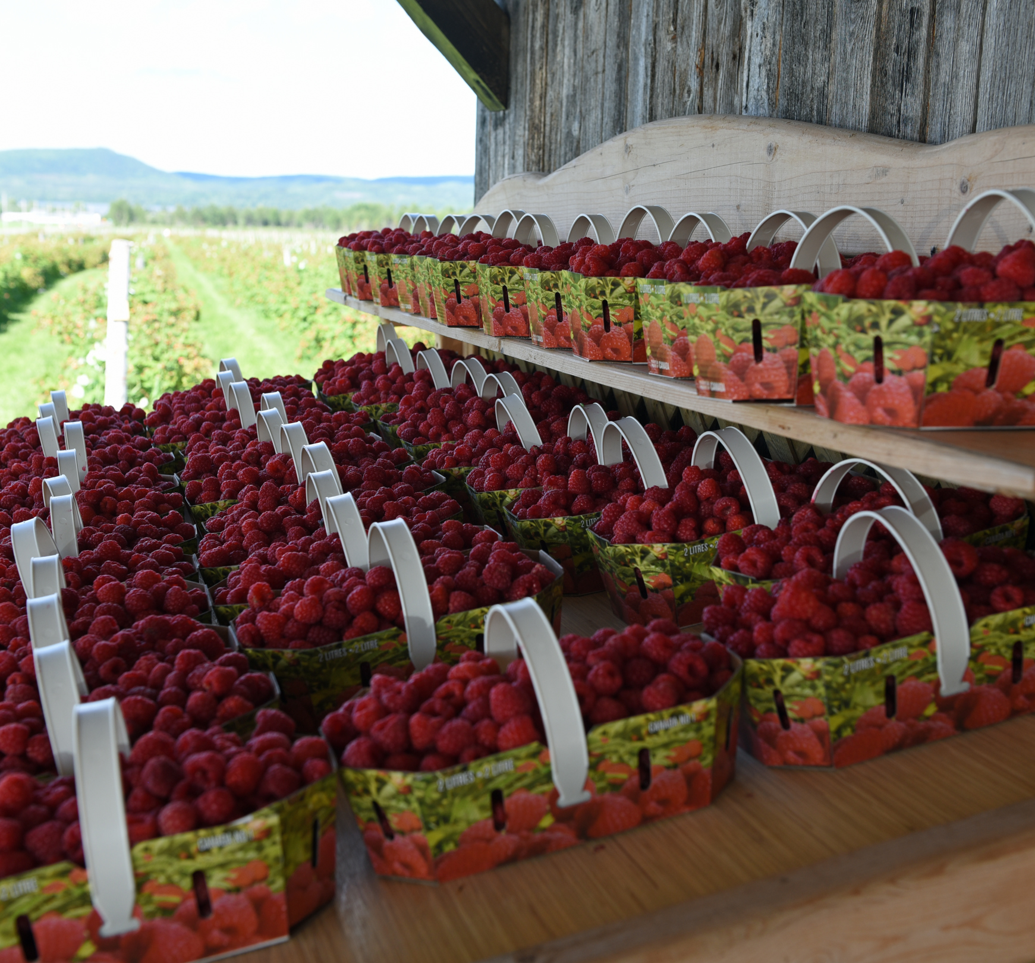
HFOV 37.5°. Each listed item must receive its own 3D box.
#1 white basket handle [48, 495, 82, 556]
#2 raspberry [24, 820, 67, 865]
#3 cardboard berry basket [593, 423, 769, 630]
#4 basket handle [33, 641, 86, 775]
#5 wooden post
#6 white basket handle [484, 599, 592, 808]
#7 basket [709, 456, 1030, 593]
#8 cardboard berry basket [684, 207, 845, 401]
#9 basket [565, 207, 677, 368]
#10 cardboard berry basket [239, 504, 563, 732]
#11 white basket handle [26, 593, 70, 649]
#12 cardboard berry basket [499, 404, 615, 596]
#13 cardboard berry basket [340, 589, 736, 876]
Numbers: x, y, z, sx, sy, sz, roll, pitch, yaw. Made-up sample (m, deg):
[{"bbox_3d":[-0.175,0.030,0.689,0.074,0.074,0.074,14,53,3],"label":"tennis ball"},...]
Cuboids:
[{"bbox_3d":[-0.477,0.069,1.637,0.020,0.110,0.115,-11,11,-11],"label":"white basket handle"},{"bbox_3d":[-0.248,0.190,0.800,0.021,0.024,0.023,-11,12,-13],"label":"raspberry"},{"bbox_3d":[0.192,0.027,1.316,0.256,0.143,0.139,-11,12,-13],"label":"cardboard berry basket"},{"bbox_3d":[-0.292,0.160,0.990,0.022,0.106,0.141,-12,13,-14],"label":"basket handle"},{"bbox_3d":[-1.981,-0.658,7.500,0.105,1.100,0.105,1,10,-15],"label":"wooden post"},{"bbox_3d":[0.011,0.126,0.934,0.022,0.107,0.141,-12,13,-15],"label":"white basket handle"},{"bbox_3d":[0.295,0.051,1.251,0.263,0.151,0.126,-10,10,-6],"label":"basket"},{"bbox_3d":[0.245,-0.140,1.112,0.263,0.151,0.126,-3,10,-27],"label":"cardboard berry basket"},{"bbox_3d":[0.174,-0.188,1.453,0.256,0.135,0.139,-2,9,-16],"label":"basket"},{"bbox_3d":[-0.091,0.099,1.191,0.256,0.138,0.139,-12,13,-16],"label":"cardboard berry basket"},{"bbox_3d":[-0.338,0.138,1.119,0.022,0.108,0.141,-12,13,-15],"label":"white basket handle"},{"bbox_3d":[0.117,0.011,1.450,0.256,0.140,0.139,-11,12,-12],"label":"cardboard berry basket"},{"bbox_3d":[0.013,0.145,0.977,0.263,0.151,0.126,-11,11,-15],"label":"cardboard berry basket"}]

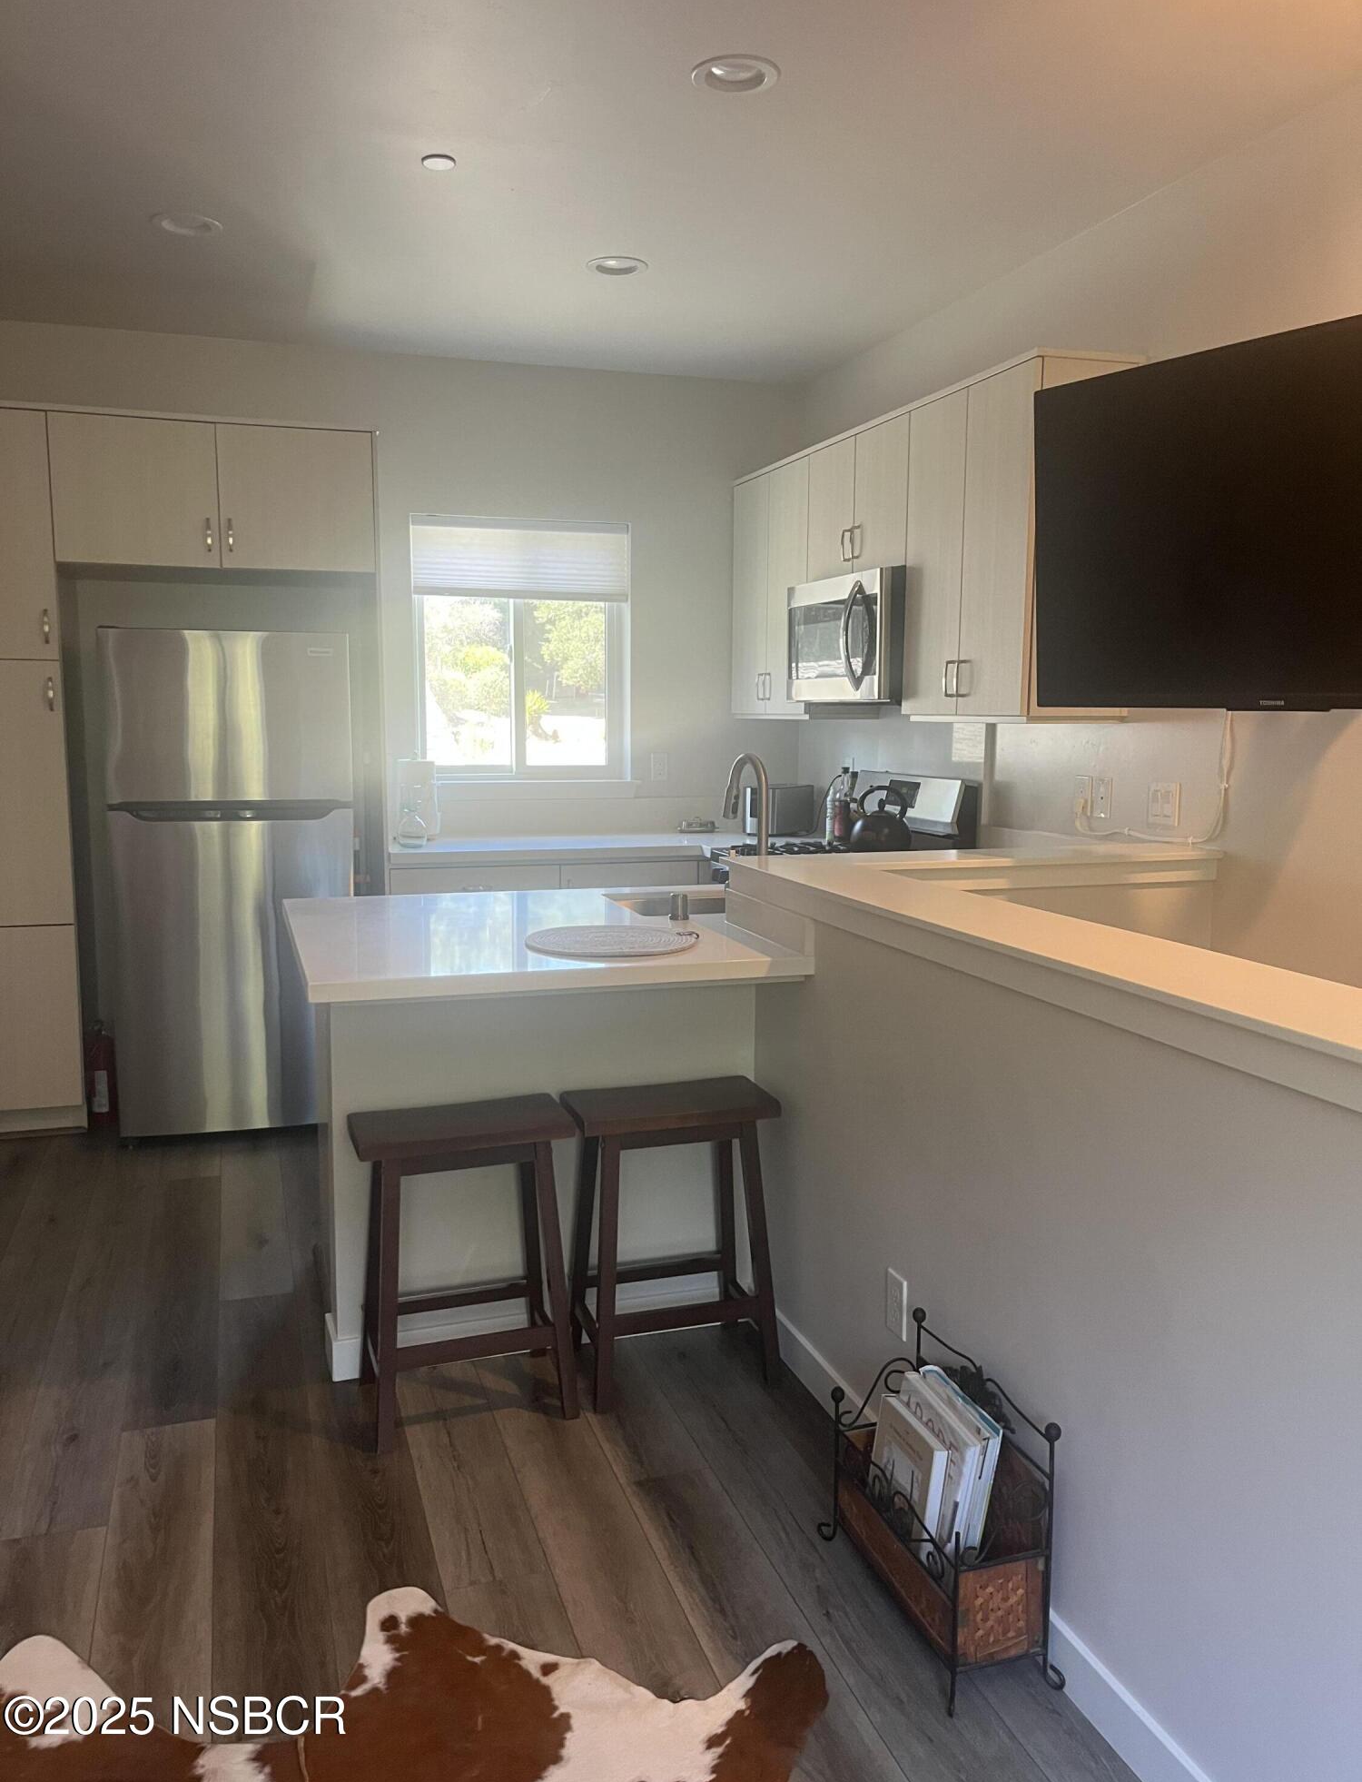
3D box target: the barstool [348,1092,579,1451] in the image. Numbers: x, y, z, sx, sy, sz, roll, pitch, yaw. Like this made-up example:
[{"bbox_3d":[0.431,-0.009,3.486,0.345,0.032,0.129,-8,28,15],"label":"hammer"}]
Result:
[{"bbox_3d":[-0.451,0.757,2.795,0.428,0.605,0.317,-2,8,-18],"label":"barstool"}]

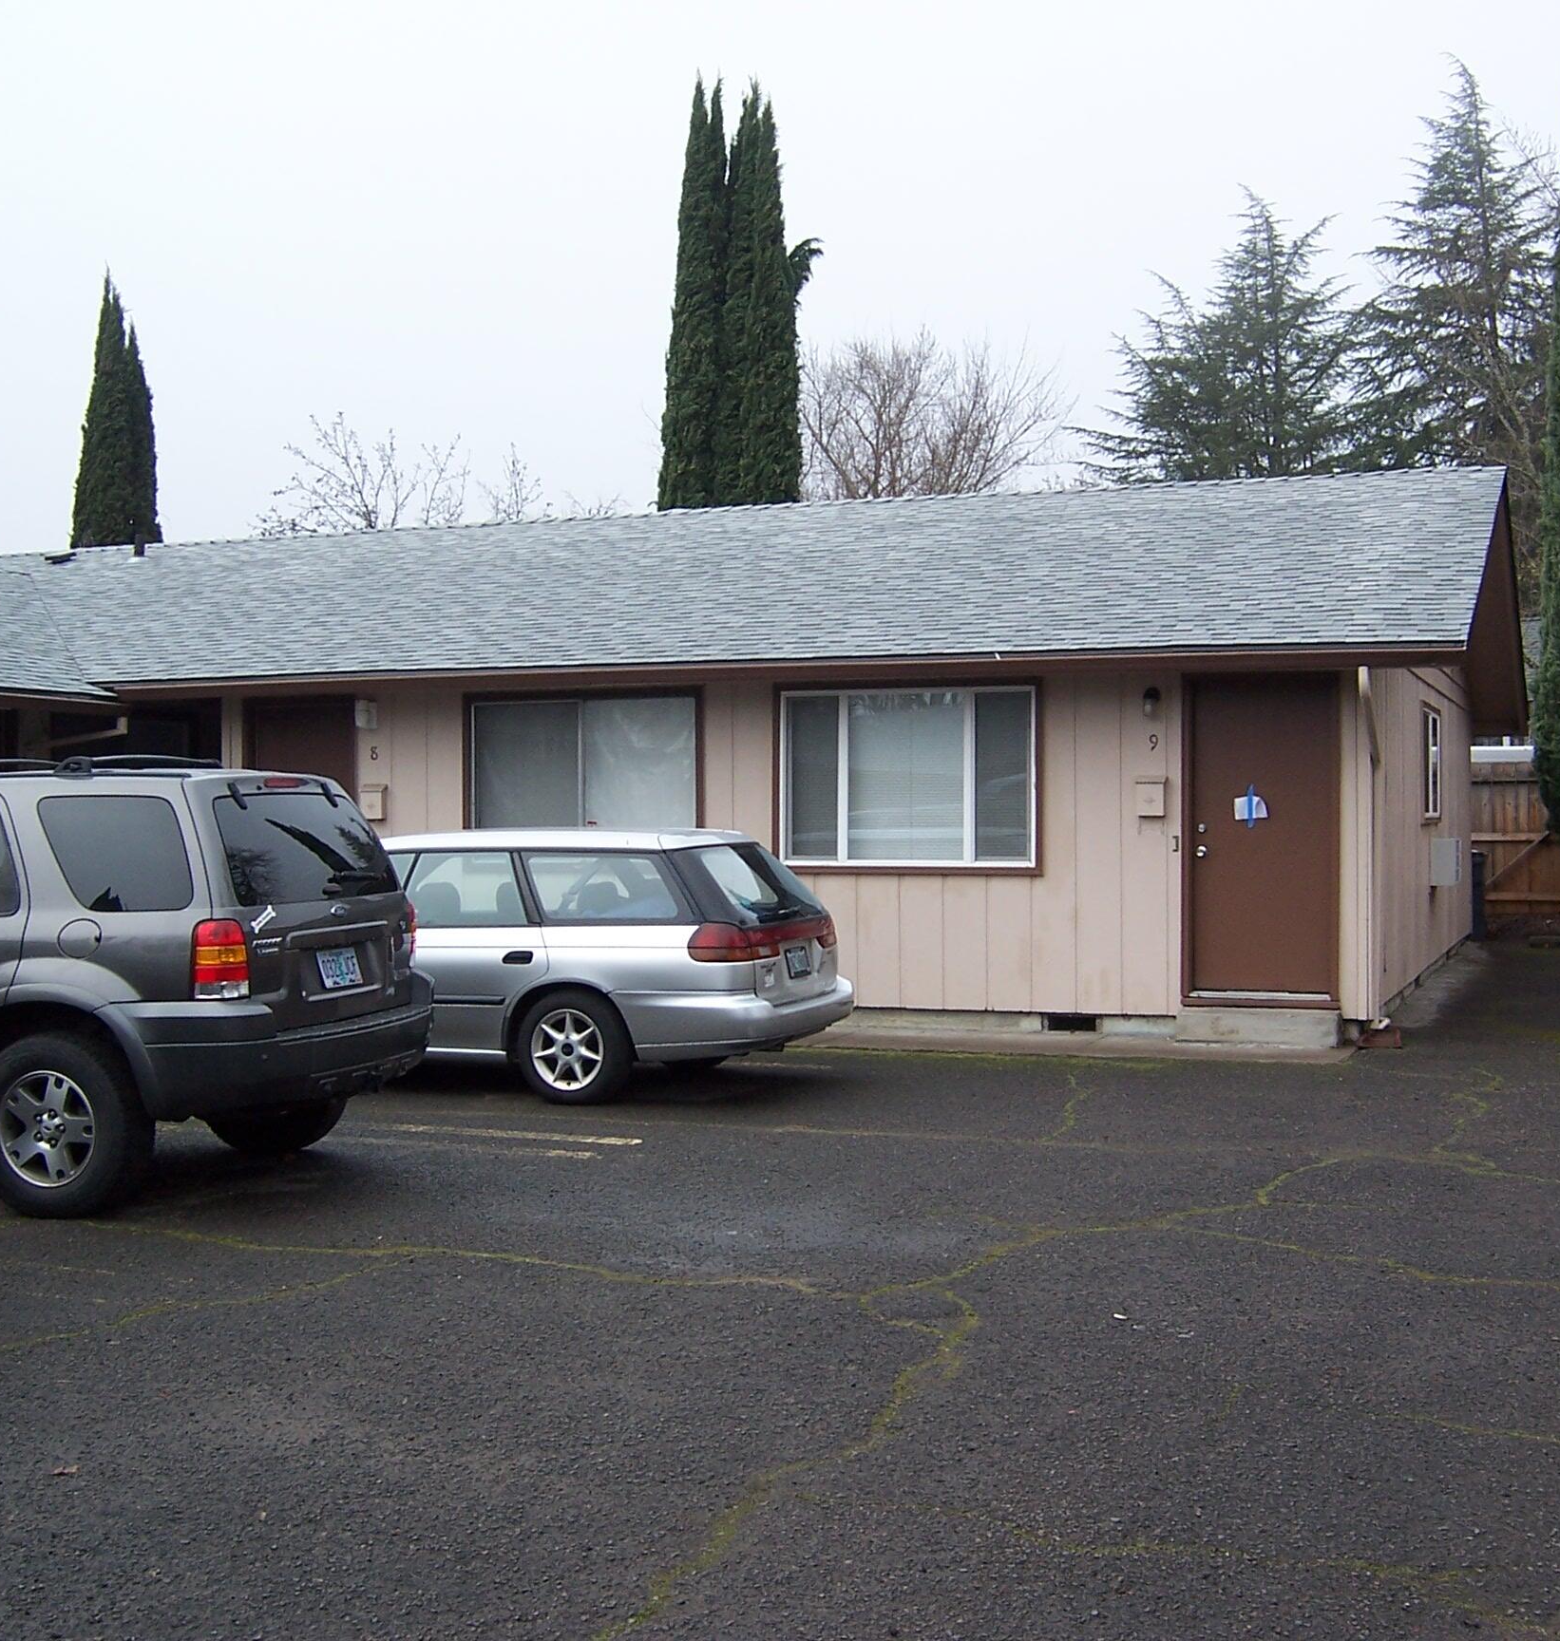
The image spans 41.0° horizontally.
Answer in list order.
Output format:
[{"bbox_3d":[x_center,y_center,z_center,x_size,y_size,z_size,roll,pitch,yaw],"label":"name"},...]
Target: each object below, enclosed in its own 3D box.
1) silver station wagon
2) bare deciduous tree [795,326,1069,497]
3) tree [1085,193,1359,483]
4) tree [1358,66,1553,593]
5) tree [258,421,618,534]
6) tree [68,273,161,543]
[{"bbox_3d":[-1.980,0.790,12.400,4.680,1.480,1.710,0,1,23],"label":"silver station wagon"},{"bbox_3d":[2.881,-4.079,39.963,5.800,10.650,5.600,0,1,0],"label":"bare deciduous tree"},{"bbox_3d":[10.387,-6.493,46.942,8.000,15.280,8.000,0,1,0],"label":"tree"},{"bbox_3d":[16.492,-8.489,49.924,8.000,19.150,8.000,0,1,0],"label":"tree"},{"bbox_3d":[-5.959,-2.772,35.975,6.200,8.200,5.400,0,1,0],"label":"tree"},{"bbox_3d":[-12.439,-4.414,38.960,2.000,11.490,2.000,0,1,0],"label":"tree"}]

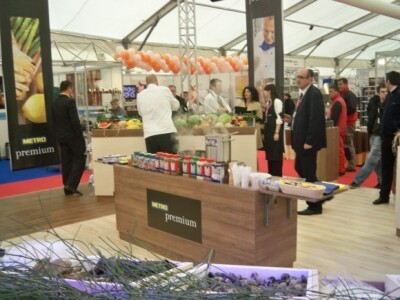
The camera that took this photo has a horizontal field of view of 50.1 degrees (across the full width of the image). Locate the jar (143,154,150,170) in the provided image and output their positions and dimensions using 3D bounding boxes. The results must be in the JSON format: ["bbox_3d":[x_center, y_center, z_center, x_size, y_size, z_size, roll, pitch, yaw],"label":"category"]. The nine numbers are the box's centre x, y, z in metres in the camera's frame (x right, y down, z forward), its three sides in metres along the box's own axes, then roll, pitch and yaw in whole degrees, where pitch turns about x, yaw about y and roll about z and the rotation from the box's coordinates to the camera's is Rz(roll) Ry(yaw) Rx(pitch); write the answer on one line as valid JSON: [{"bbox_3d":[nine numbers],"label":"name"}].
[{"bbox_3d":[-0.524,0.119,4.160,0.073,0.150,0.073,-1,7,0],"label":"jar"}]

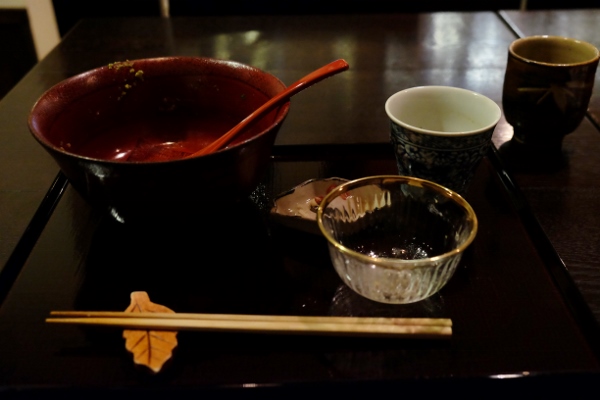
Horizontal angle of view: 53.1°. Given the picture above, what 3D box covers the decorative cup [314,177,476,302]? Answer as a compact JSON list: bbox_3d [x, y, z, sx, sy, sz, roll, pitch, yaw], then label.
[{"bbox_3d":[0.056,0.028,0.363,0.091,0.047,0.091,0,34,0],"label":"decorative cup"}]

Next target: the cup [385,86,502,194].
[{"bbox_3d":[0.104,-0.041,0.454,0.084,0.060,0.084,0,34,0],"label":"cup"}]

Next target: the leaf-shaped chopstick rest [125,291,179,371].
[{"bbox_3d":[-0.083,0.072,0.328,0.030,0.013,0.059,-11,36,-16],"label":"leaf-shaped chopstick rest"}]

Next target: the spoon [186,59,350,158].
[{"bbox_3d":[-0.041,-0.050,0.419,0.173,0.024,0.036,-30,34,9],"label":"spoon"}]

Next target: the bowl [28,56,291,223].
[{"bbox_3d":[-0.093,-0.036,0.431,0.171,0.077,0.171,0,34,0],"label":"bowl"}]

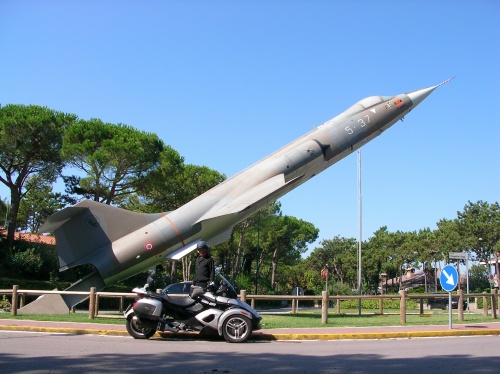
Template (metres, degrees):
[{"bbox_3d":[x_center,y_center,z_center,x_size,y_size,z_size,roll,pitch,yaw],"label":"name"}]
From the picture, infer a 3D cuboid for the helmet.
[{"bbox_3d":[-0.945,1.214,11.150,0.240,0.220,0.280,-2,-8,22],"label":"helmet"}]

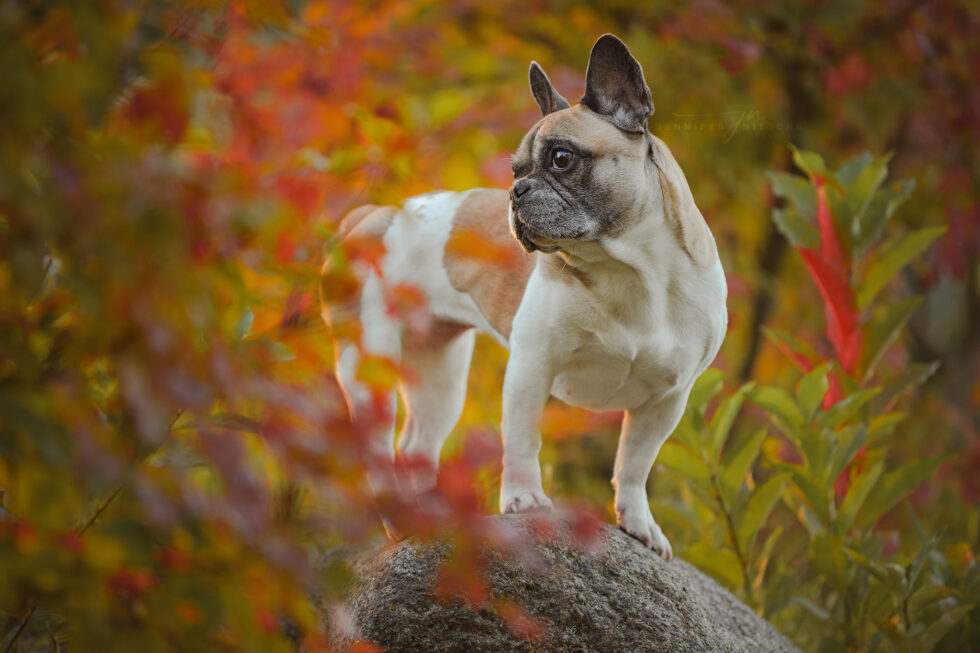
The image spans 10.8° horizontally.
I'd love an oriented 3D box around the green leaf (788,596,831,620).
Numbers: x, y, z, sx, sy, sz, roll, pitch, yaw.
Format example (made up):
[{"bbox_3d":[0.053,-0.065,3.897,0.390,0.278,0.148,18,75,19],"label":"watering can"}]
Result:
[{"bbox_3d":[0.331,0.292,5.350,0.050,0.014,0.015,26,-8,9],"label":"green leaf"}]

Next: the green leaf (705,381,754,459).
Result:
[{"bbox_3d":[0.256,0.100,5.500,0.025,0.090,0.025,29,0,8],"label":"green leaf"}]

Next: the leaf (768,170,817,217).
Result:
[{"bbox_3d":[0.314,-0.133,5.300,0.072,0.031,0.016,44,-6,-9],"label":"leaf"}]

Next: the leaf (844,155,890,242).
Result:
[{"bbox_3d":[0.403,-0.136,5.500,0.030,0.100,0.028,24,0,7],"label":"leaf"}]

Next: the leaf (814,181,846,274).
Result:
[{"bbox_3d":[0.363,-0.105,5.500,0.022,0.103,0.025,-14,0,-4],"label":"leaf"}]

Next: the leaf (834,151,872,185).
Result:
[{"bbox_3d":[0.390,-0.164,5.530,0.028,0.053,0.025,34,0,10],"label":"leaf"}]

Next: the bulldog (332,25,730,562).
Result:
[{"bbox_3d":[0.029,-0.032,4.920,0.220,0.480,0.420,-1,2,-30],"label":"bulldog"}]

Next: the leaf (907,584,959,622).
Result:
[{"bbox_3d":[0.445,0.279,5.200,0.058,0.026,0.018,-26,-8,9],"label":"leaf"}]

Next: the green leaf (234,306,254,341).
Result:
[{"bbox_3d":[-0.251,-0.004,5.300,0.021,0.037,0.020,6,0,2],"label":"green leaf"}]

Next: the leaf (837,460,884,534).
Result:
[{"bbox_3d":[0.396,0.182,5.500,0.023,0.088,0.025,30,0,8],"label":"leaf"}]

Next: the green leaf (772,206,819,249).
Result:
[{"bbox_3d":[0.315,-0.100,5.300,0.064,0.029,0.016,44,-6,-9],"label":"green leaf"}]

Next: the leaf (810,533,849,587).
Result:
[{"bbox_3d":[0.348,0.239,5.300,0.037,0.055,0.018,0,9,0],"label":"leaf"}]

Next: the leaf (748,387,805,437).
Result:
[{"bbox_3d":[0.289,0.085,5.200,0.072,0.028,0.020,41,-7,-9],"label":"leaf"}]

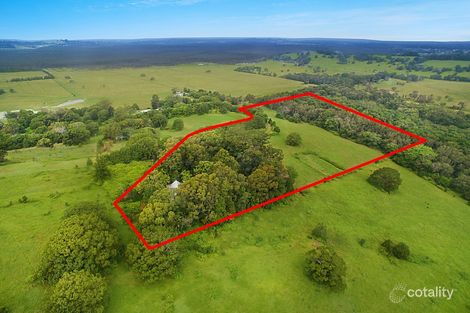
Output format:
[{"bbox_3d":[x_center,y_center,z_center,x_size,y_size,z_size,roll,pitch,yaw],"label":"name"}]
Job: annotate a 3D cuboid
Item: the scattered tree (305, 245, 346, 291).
[{"bbox_3d":[30.770,38.170,89.520,13.300,12.480,13.300,0,24,0],"label":"scattered tree"}]

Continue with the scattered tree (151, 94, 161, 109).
[{"bbox_3d":[-114.480,-78.660,377.170,11.270,21.400,11.270,0,24,0],"label":"scattered tree"}]

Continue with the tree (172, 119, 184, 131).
[{"bbox_3d":[-58.450,-32.870,270.180,12.070,12.470,12.070,0,24,0],"label":"tree"}]

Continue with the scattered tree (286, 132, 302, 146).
[{"bbox_3d":[50.260,-14.460,221.620,12.780,11.100,12.780,0,24,0],"label":"scattered tree"}]

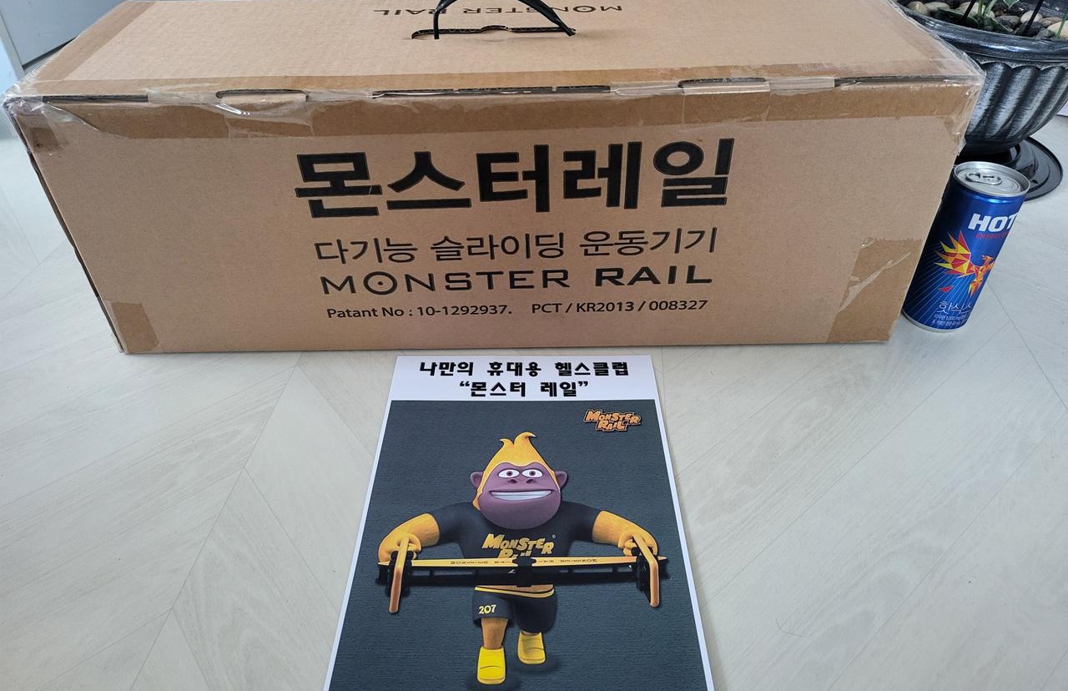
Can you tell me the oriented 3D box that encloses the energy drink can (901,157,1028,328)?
[{"bbox_3d":[0.347,-0.077,0.602,0.053,0.133,0.053,-1,40,1],"label":"energy drink can"}]

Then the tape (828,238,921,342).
[{"bbox_3d":[0.271,-0.042,0.589,0.050,0.102,0.002,-1,40,0],"label":"tape"}]

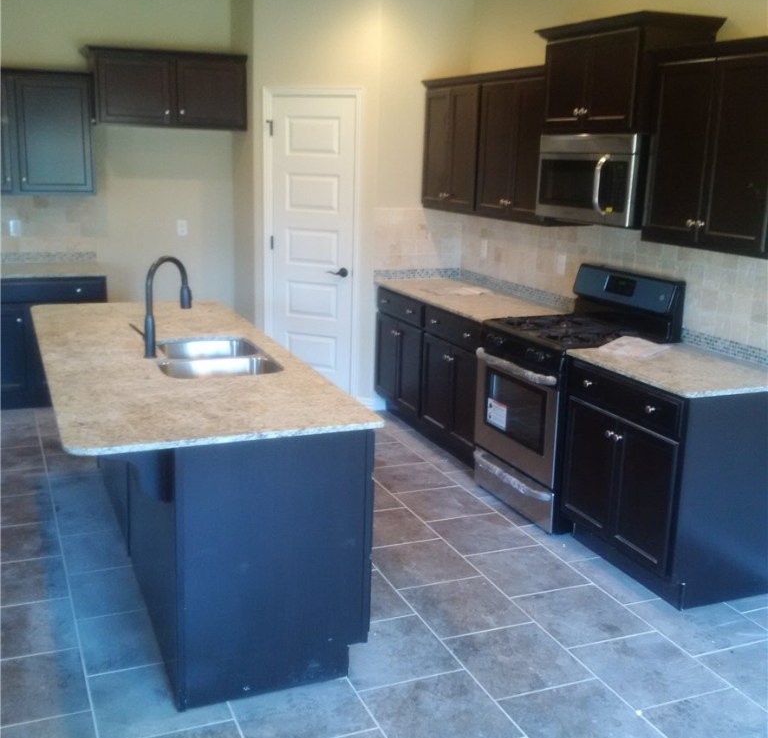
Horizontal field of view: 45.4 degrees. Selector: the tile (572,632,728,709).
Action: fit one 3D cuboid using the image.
[{"bbox_3d":[0.927,1.056,3.226,0.402,0.010,0.402,-4,15,-22],"label":"tile"}]

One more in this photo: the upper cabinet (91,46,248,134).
[{"bbox_3d":[-1.494,-1.886,6.241,1.033,0.470,0.622,-4,15,-22],"label":"upper cabinet"}]

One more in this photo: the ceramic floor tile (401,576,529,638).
[{"bbox_3d":[0.317,0.947,3.641,0.405,0.010,0.405,-4,14,-22],"label":"ceramic floor tile"}]

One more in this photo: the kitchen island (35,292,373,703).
[{"bbox_3d":[-0.924,0.369,3.951,0.982,0.904,2.403,-4,14,-22],"label":"kitchen island"}]

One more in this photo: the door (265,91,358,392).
[{"bbox_3d":[-0.483,-0.778,6.277,0.640,2.060,0.050,7,15,21],"label":"door"}]

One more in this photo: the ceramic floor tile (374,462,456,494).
[{"bbox_3d":[0.146,0.599,5.043,0.402,0.010,0.402,-4,15,-22],"label":"ceramic floor tile"}]

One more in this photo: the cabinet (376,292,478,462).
[{"bbox_3d":[0.526,0.004,5.724,0.635,0.880,1.532,-4,14,-22],"label":"cabinet"}]

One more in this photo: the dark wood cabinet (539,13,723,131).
[{"bbox_3d":[1.108,-1.352,4.309,0.427,0.491,0.854,-4,15,-22],"label":"dark wood cabinet"}]

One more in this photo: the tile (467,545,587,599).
[{"bbox_3d":[0.615,0.873,3.953,0.402,0.010,0.402,-4,15,-22],"label":"tile"}]

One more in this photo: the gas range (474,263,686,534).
[{"bbox_3d":[0.933,0.117,4.618,0.693,1.165,0.758,-4,15,-22],"label":"gas range"}]

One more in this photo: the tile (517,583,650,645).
[{"bbox_3d":[0.771,0.965,3.589,0.402,0.010,0.402,-4,15,-22],"label":"tile"}]

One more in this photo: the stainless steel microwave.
[{"bbox_3d":[1.115,-0.925,4.459,0.395,0.404,0.763,-4,14,-22],"label":"stainless steel microwave"}]

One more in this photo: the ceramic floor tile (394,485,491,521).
[{"bbox_3d":[0.302,0.691,4.680,0.402,0.010,0.402,-4,15,-22],"label":"ceramic floor tile"}]

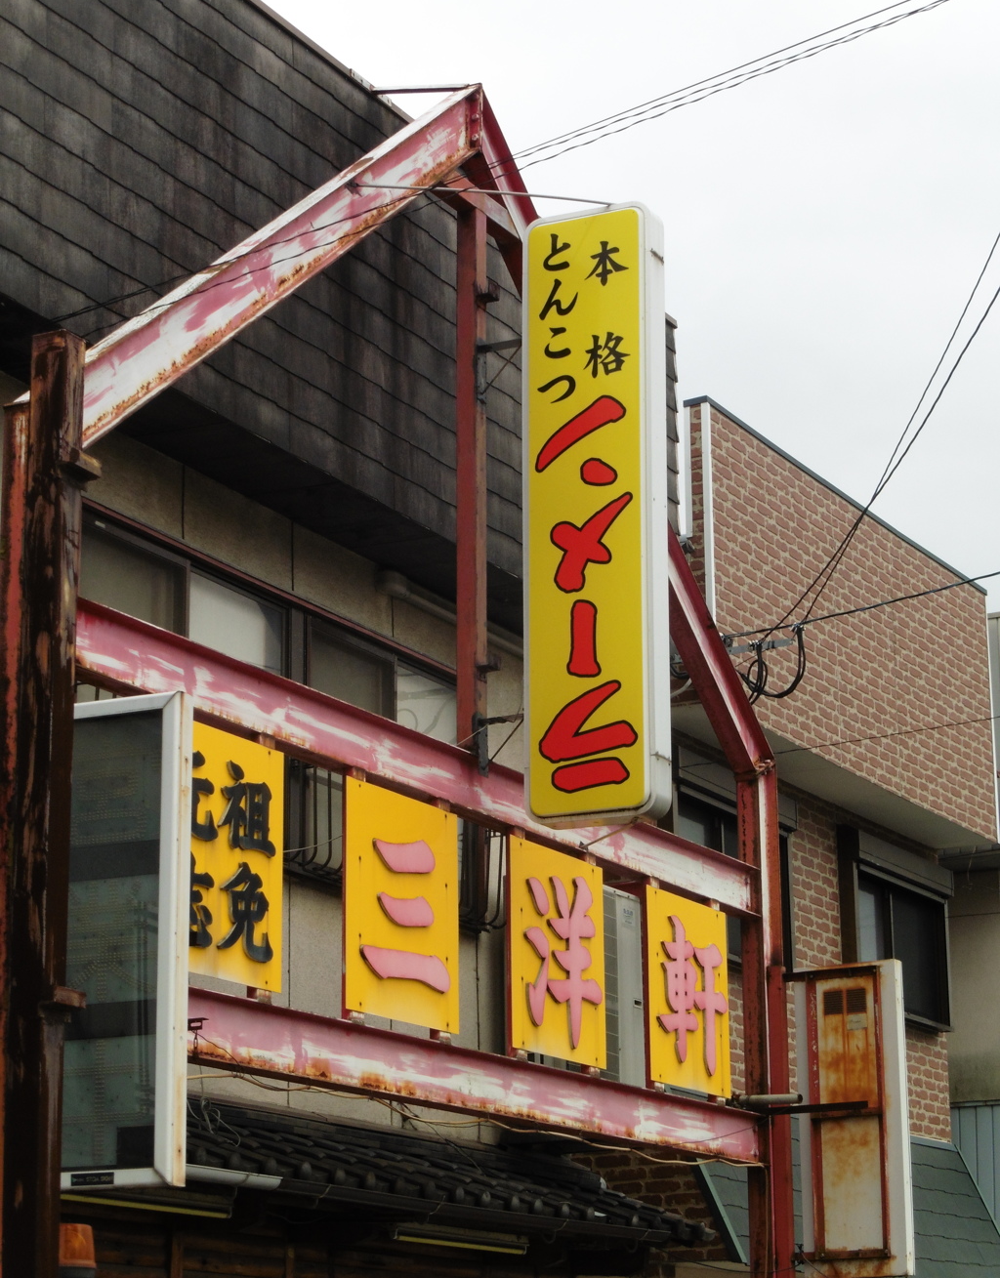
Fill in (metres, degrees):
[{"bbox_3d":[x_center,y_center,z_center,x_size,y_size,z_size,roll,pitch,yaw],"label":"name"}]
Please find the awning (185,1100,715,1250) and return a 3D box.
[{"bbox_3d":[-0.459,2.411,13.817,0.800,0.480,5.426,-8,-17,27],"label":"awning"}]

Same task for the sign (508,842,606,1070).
[{"bbox_3d":[0.269,1.443,13.898,0.050,0.949,0.938,-8,-17,27],"label":"sign"}]

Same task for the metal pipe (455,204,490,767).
[{"bbox_3d":[-0.127,-0.723,13.883,0.098,2.636,0.098,-8,-17,27],"label":"metal pipe"}]

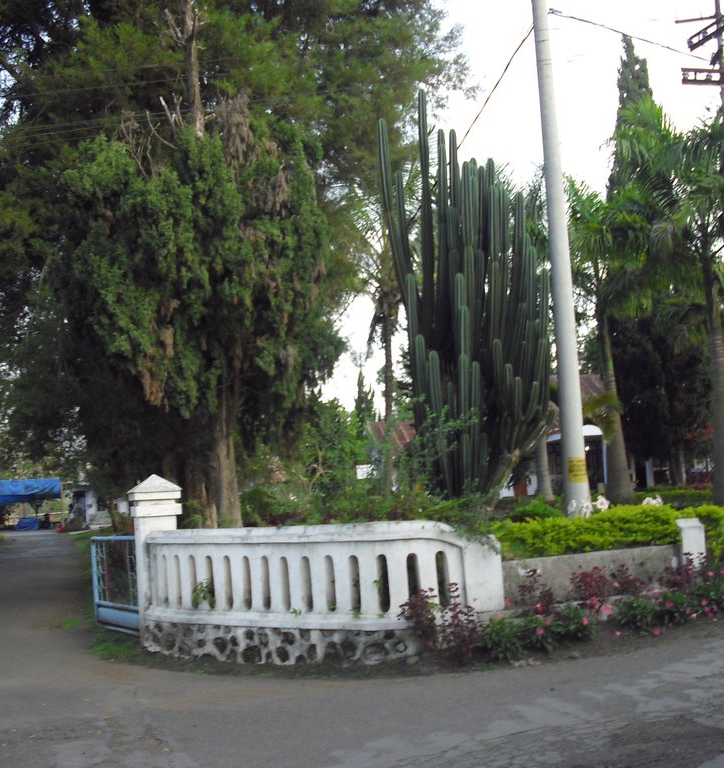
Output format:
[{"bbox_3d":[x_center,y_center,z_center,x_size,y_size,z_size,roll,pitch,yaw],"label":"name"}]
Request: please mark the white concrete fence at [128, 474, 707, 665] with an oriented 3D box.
[{"bbox_3d":[0.654,1.656,11.039,6.200,1.800,2.500,-3,-6,0],"label":"white concrete fence"}]

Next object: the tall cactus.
[{"bbox_3d":[1.307,-0.901,13.744,2.000,5.200,1.800,-3,-6,0],"label":"tall cactus"}]

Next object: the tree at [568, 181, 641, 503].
[{"bbox_3d":[5.214,-0.843,23.665,2.000,7.000,2.000,-3,-6,0],"label":"tree"}]

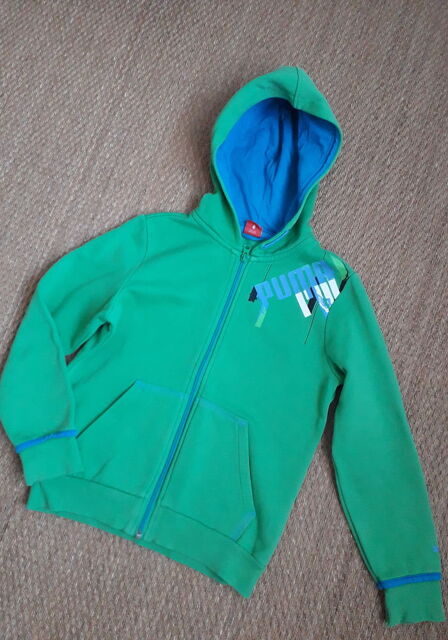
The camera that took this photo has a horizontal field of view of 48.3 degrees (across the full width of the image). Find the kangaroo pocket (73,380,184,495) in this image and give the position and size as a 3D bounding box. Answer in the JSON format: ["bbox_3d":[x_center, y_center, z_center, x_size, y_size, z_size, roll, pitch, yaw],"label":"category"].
[{"bbox_3d":[-0.160,0.186,0.818,0.141,0.020,0.179,21,80,5],"label":"kangaroo pocket"}]

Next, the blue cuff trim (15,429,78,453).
[{"bbox_3d":[-0.281,0.195,0.802,0.098,0.018,0.015,-18,79,-2],"label":"blue cuff trim"}]

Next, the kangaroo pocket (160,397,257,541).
[{"bbox_3d":[-0.006,0.239,0.804,0.153,0.020,0.182,21,80,5],"label":"kangaroo pocket"}]

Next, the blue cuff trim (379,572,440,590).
[{"bbox_3d":[0.285,0.401,0.772,0.099,0.018,0.015,-6,79,0],"label":"blue cuff trim"}]

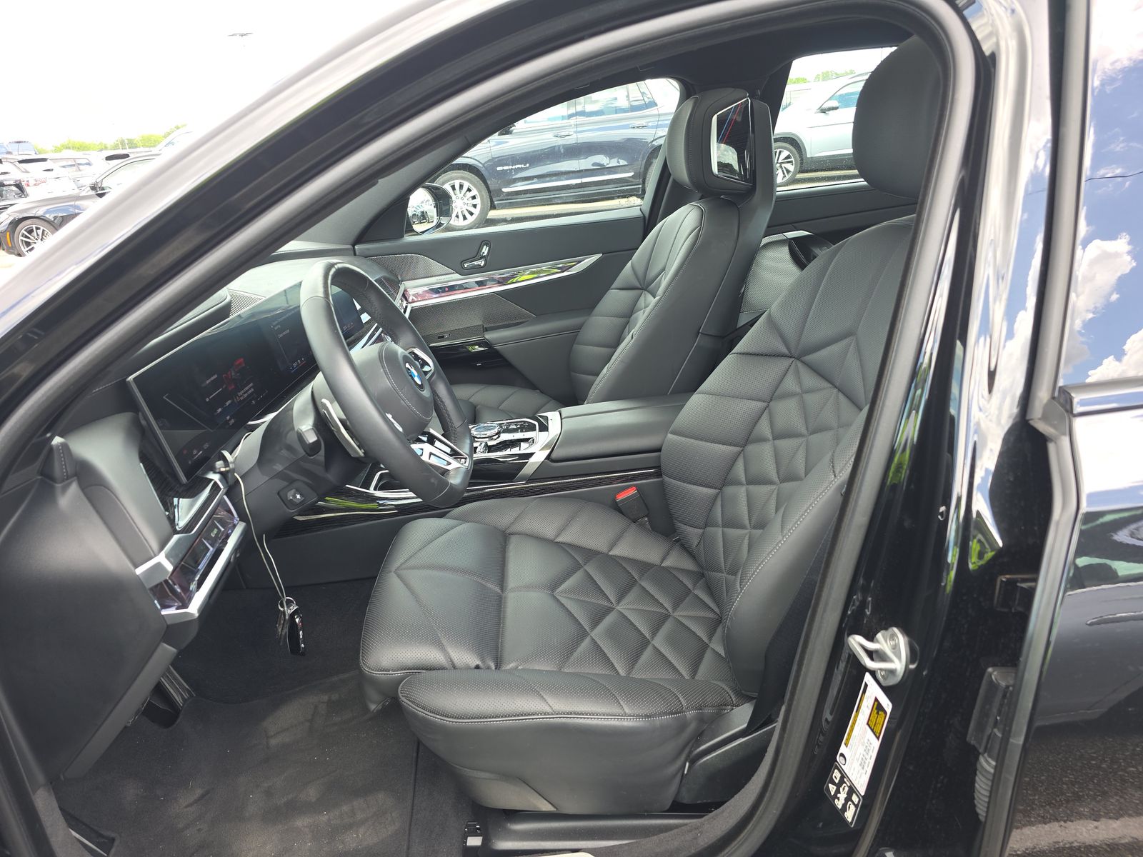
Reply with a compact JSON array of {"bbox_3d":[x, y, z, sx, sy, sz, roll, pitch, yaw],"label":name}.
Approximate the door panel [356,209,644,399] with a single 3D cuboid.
[{"bbox_3d":[-0.170,-0.272,2.165,0.880,0.580,0.140,-6,21,-1],"label":"door panel"}]

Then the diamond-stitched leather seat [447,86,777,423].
[{"bbox_3d":[-0.045,-0.262,1.821,0.960,0.950,0.570,-6,21,-1],"label":"diamond-stitched leather seat"}]

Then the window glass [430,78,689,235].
[{"bbox_3d":[-0.082,-0.741,2.099,0.770,0.400,0.030,-5,44,0],"label":"window glass"}]

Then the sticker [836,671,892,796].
[{"bbox_3d":[0.282,0.295,0.732,0.004,0.108,0.042,2,22,-16],"label":"sticker"}]

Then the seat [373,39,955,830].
[{"bbox_3d":[0.143,-0.008,1.113,0.970,0.950,0.570,-6,21,-1],"label":"seat"}]

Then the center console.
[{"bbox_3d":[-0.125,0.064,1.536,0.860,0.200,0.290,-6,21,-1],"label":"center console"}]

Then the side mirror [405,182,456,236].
[{"bbox_3d":[-0.436,-0.659,2.287,0.140,0.165,0.230,0,22,13],"label":"side mirror"}]

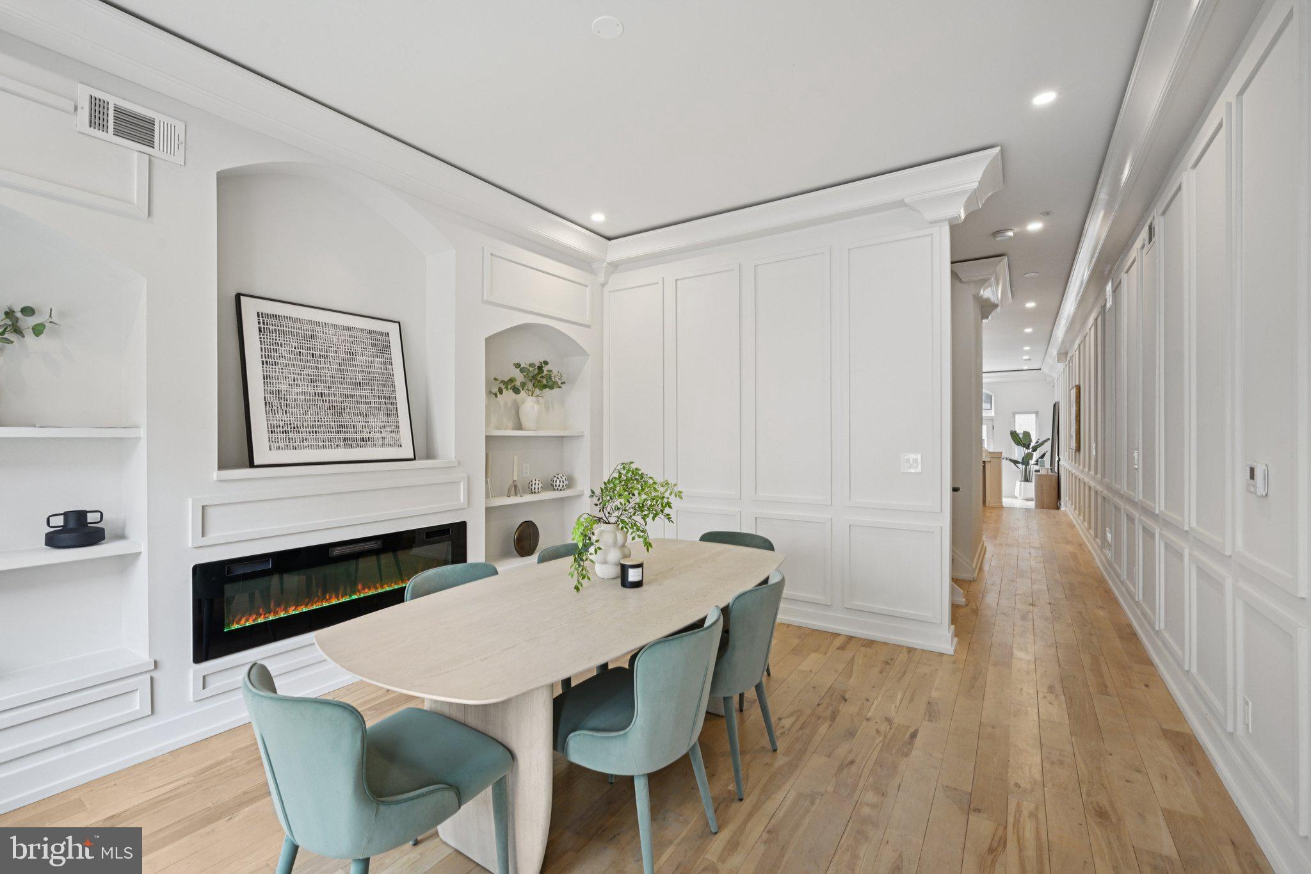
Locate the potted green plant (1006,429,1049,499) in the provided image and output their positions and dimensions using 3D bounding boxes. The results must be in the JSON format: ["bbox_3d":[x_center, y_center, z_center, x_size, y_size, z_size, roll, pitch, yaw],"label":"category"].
[{"bbox_3d":[8.153,0.598,11.976,0.820,1.550,0.750,0,0,34],"label":"potted green plant"}]

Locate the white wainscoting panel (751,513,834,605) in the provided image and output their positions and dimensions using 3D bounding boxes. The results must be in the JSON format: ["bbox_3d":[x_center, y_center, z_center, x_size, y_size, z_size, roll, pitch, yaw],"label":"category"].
[{"bbox_3d":[1.040,0.922,4.201,0.633,0.650,0.030,0,0,34],"label":"white wainscoting panel"}]

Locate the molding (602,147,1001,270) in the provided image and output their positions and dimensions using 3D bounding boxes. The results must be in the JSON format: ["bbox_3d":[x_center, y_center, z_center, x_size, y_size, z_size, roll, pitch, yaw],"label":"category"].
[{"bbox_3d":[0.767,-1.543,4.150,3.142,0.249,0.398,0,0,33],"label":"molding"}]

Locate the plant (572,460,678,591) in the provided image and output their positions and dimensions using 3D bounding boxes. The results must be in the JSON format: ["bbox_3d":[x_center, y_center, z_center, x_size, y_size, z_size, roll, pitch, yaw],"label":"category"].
[{"bbox_3d":[-0.125,0.415,2.700,0.540,0.580,0.520,0,0,0],"label":"plant"}]

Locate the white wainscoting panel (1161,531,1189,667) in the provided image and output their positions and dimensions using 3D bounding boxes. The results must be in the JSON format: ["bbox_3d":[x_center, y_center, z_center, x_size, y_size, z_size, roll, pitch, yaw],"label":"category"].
[{"bbox_3d":[2.961,0.905,3.127,0.024,0.643,0.606,0,0,34],"label":"white wainscoting panel"}]

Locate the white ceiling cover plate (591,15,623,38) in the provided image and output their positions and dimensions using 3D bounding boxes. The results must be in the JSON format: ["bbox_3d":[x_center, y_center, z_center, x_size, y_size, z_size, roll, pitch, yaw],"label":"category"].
[{"bbox_3d":[-0.193,-1.664,2.221,0.127,0.012,0.127,0,0,0],"label":"white ceiling cover plate"}]

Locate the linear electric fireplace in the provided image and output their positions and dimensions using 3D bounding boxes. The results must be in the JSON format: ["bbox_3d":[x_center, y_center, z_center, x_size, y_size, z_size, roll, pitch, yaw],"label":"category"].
[{"bbox_3d":[-1.769,0.827,3.201,0.100,0.465,1.519,0,0,34],"label":"linear electric fireplace"}]

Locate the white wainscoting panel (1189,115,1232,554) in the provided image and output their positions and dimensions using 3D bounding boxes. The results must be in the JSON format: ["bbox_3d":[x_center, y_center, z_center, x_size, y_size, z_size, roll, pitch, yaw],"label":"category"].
[{"bbox_3d":[2.560,-0.443,2.531,0.024,1.878,0.592,0,0,34],"label":"white wainscoting panel"}]

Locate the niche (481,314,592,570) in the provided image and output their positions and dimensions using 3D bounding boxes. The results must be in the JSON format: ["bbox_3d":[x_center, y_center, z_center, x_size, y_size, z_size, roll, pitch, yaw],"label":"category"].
[{"bbox_3d":[-1.059,0.035,4.551,0.359,1.875,1.170,0,0,34],"label":"niche"}]

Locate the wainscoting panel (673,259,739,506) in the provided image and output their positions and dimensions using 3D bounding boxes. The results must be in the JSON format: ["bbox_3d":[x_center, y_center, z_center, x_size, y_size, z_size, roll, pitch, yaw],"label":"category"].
[{"bbox_3d":[0.428,-0.445,4.600,0.643,1.905,0.030,0,0,34],"label":"wainscoting panel"}]

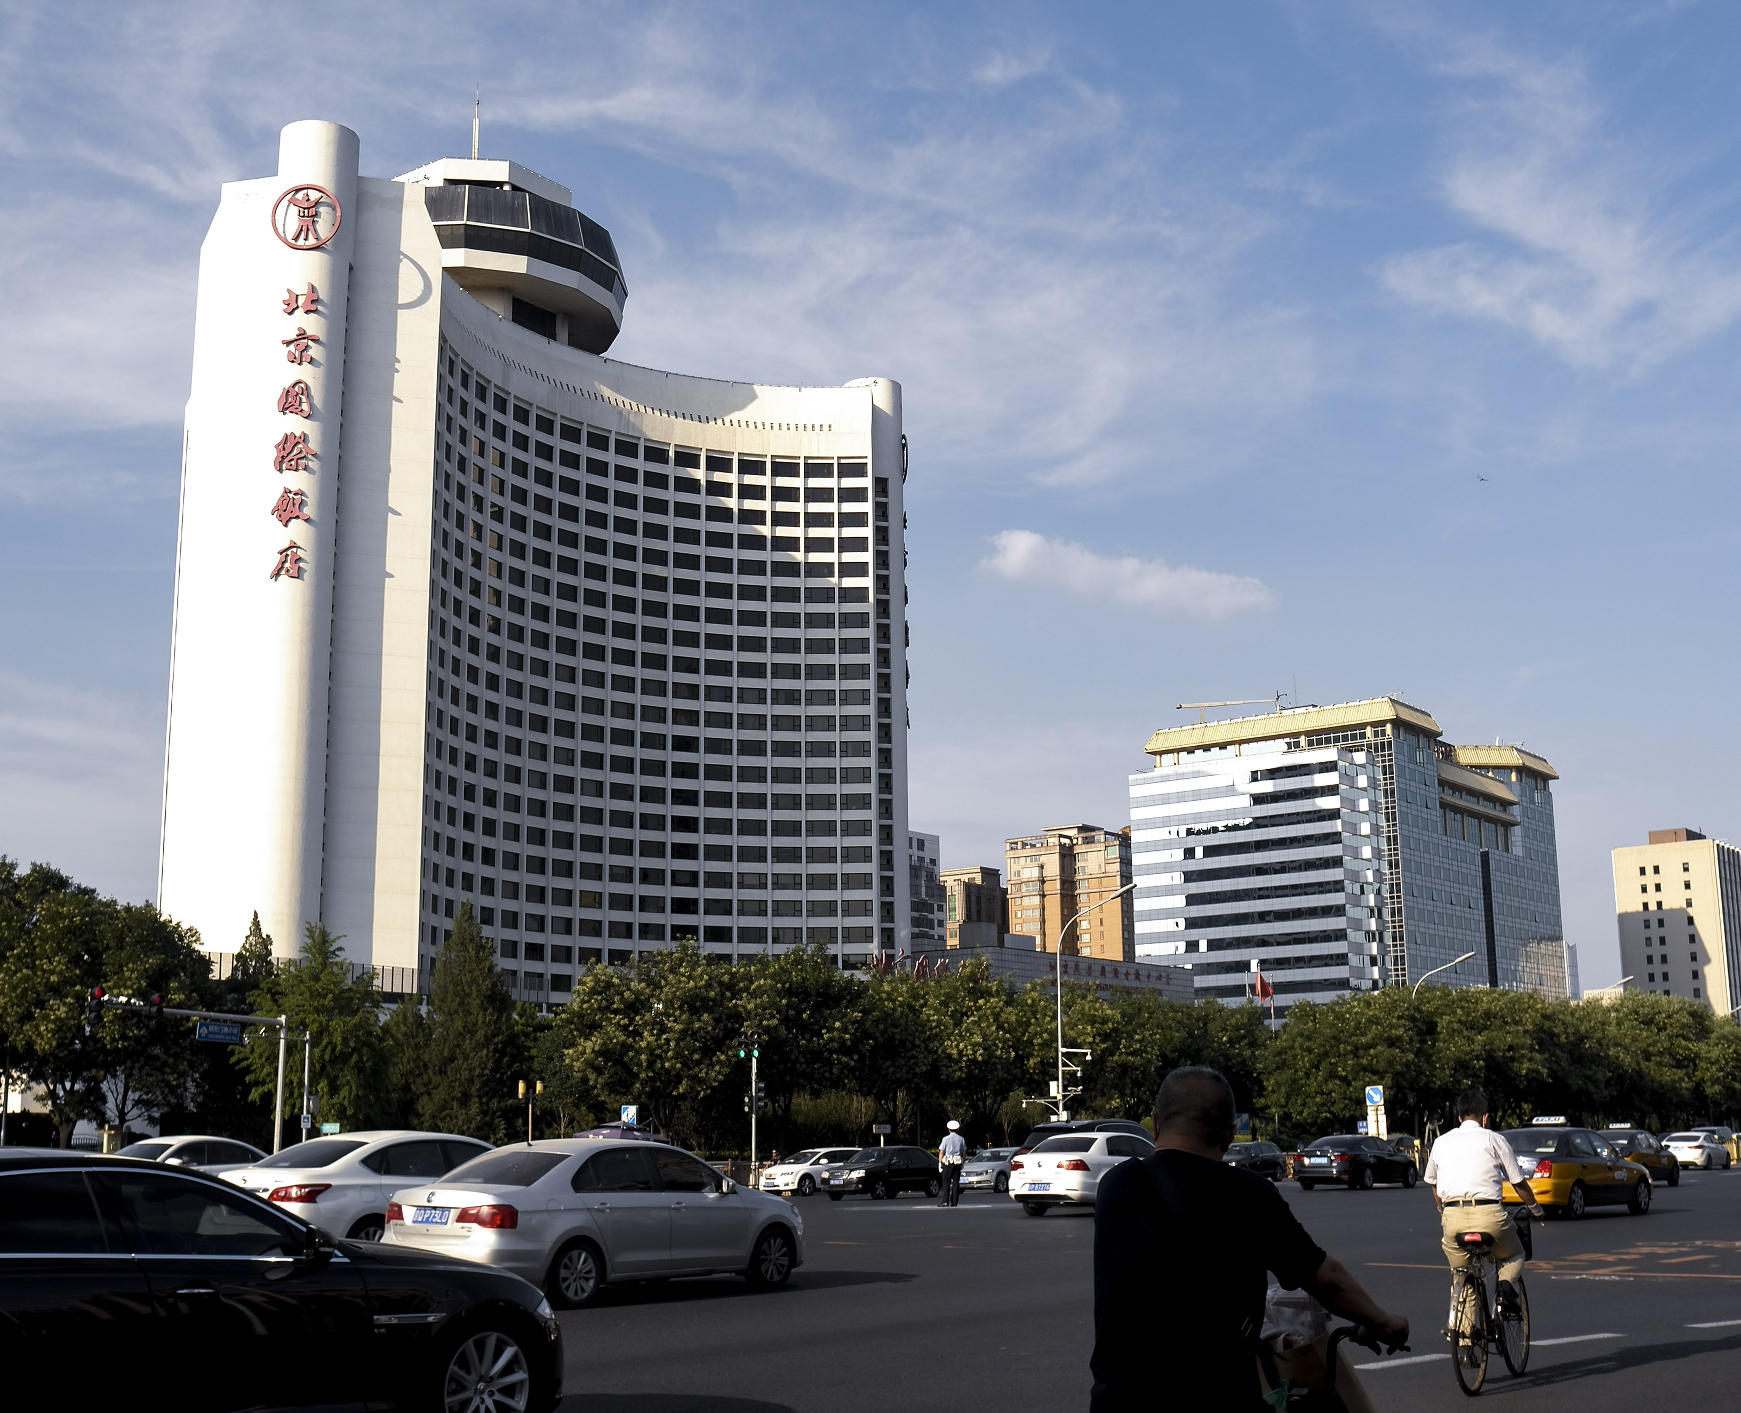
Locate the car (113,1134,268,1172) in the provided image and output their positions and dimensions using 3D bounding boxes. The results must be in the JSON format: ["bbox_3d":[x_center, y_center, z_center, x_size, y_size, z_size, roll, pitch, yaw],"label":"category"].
[{"bbox_3d":[-13.354,9.011,41.000,1.810,1.470,4.750,-9,-15,36],"label":"car"}]

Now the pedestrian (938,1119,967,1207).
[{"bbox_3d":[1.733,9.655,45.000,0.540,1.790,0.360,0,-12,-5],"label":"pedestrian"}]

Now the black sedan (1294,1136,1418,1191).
[{"bbox_3d":[13.534,12.688,59.300,1.810,1.450,4.700,-9,-15,36],"label":"black sedan"}]

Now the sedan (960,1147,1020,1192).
[{"bbox_3d":[4.570,15.773,72.500,1.770,1.460,4.600,-9,-14,34],"label":"sedan"}]

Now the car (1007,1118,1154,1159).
[{"bbox_3d":[4.958,9.497,44.279,1.930,1.770,4.880,-10,-15,38],"label":"car"}]

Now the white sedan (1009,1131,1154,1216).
[{"bbox_3d":[4.361,8.462,38.571,1.775,1.467,4.530,-11,-15,39],"label":"white sedan"}]

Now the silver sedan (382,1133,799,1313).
[{"bbox_3d":[-2.456,4.824,20.094,1.706,1.465,4.470,-10,-15,36],"label":"silver sedan"}]

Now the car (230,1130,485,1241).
[{"bbox_3d":[-4.751,5.347,23.005,1.760,1.500,4.630,-10,-15,38],"label":"car"}]

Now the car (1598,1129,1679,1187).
[{"bbox_3d":[19.308,11.635,54.800,1.740,1.450,4.530,-10,-15,37],"label":"car"}]

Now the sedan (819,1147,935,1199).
[{"bbox_3d":[0.317,13.021,59.500,1.690,1.430,4.150,-9,-14,33],"label":"sedan"}]

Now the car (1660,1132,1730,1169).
[{"bbox_3d":[32.943,17.741,85.000,1.775,1.440,4.570,-9,-15,35],"label":"car"}]

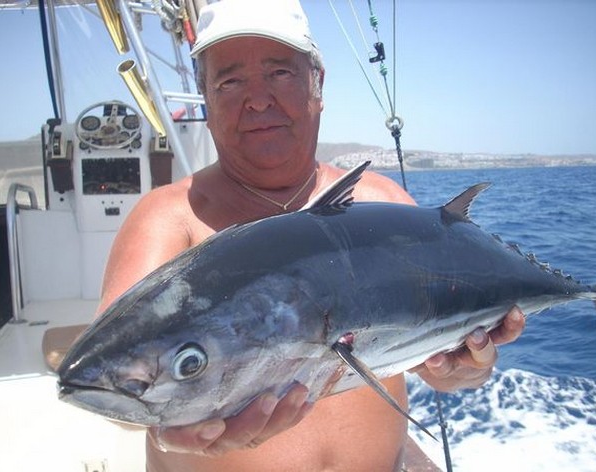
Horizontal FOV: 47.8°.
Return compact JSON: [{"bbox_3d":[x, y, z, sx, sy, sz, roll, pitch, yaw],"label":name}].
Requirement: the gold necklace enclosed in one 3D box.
[{"bbox_3d":[-0.039,-0.082,0.975,0.142,0.088,0.130,-2,6,-13],"label":"gold necklace"}]

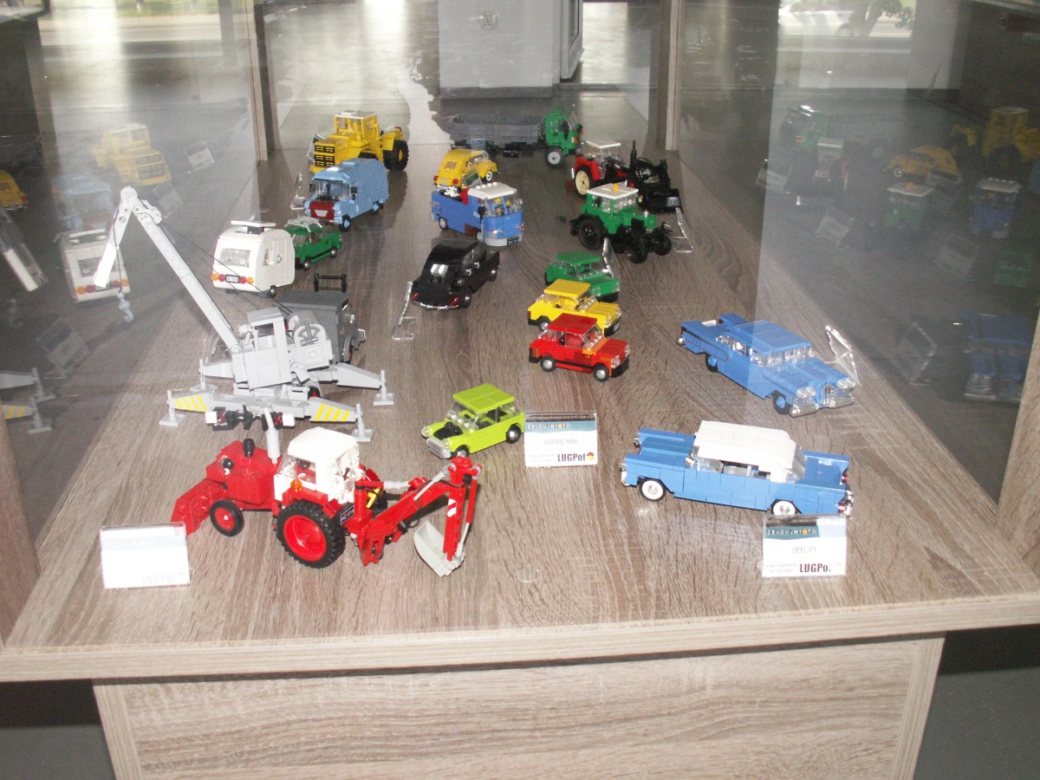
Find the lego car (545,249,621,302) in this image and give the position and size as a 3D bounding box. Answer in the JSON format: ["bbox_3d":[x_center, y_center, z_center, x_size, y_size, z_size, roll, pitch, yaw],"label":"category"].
[{"bbox_3d":[0.062,-0.112,1.048,0.035,0.041,0.078,-18,32,-31],"label":"lego car"}]

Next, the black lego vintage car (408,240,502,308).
[{"bbox_3d":[-0.063,-0.118,1.034,0.047,0.051,0.131,9,27,17],"label":"black lego vintage car"}]

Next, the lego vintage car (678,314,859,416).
[{"bbox_3d":[0.204,-0.030,0.884,0.051,0.042,0.158,-14,30,-25],"label":"lego vintage car"}]

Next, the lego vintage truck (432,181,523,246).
[{"bbox_3d":[-0.044,-0.206,1.211,0.121,0.054,0.045,22,34,38],"label":"lego vintage truck"}]

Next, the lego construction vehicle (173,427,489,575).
[{"bbox_3d":[-0.126,0.060,0.660,0.199,0.087,0.062,11,29,21],"label":"lego construction vehicle"}]

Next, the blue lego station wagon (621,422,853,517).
[{"bbox_3d":[0.148,0.052,0.718,0.152,0.047,0.048,8,28,15],"label":"blue lego station wagon"}]

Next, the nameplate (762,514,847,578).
[{"bbox_3d":[0.168,0.090,0.624,0.051,0.036,0.020,-1,26,-1],"label":"nameplate"}]

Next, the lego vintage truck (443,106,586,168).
[{"bbox_3d":[-0.007,-0.367,1.518,0.188,0.072,0.066,4,26,8],"label":"lego vintage truck"}]

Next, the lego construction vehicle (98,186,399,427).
[{"bbox_3d":[-0.186,-0.080,0.805,0.178,0.187,0.175,4,26,9],"label":"lego construction vehicle"}]

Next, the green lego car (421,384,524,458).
[{"bbox_3d":[-0.036,0.024,0.760,0.069,0.038,0.036,-20,32,-34],"label":"green lego car"}]

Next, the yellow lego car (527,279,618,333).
[{"bbox_3d":[0.051,-0.073,0.956,0.077,0.040,0.037,10,28,21],"label":"yellow lego car"}]

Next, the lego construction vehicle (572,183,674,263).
[{"bbox_3d":[0.111,-0.188,1.167,0.117,0.069,0.054,23,35,38],"label":"lego construction vehicle"}]

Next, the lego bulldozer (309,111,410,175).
[{"bbox_3d":[-0.222,-0.335,1.437,0.078,0.088,0.150,12,29,22],"label":"lego bulldozer"}]

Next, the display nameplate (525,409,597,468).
[{"bbox_3d":[0.030,0.035,0.766,0.052,0.034,0.023,-1,27,-2],"label":"display nameplate"}]

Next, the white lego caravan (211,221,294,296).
[{"bbox_3d":[-0.262,-0.132,1.046,0.051,0.072,0.082,7,14,13],"label":"white lego caravan"}]

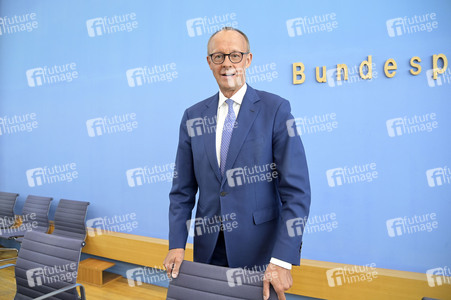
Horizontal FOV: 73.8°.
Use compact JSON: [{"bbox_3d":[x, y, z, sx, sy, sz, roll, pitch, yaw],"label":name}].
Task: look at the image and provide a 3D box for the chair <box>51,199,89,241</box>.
[{"bbox_3d":[-1.968,1.038,3.468,0.530,0.840,0.570,0,-1,24],"label":"chair"}]

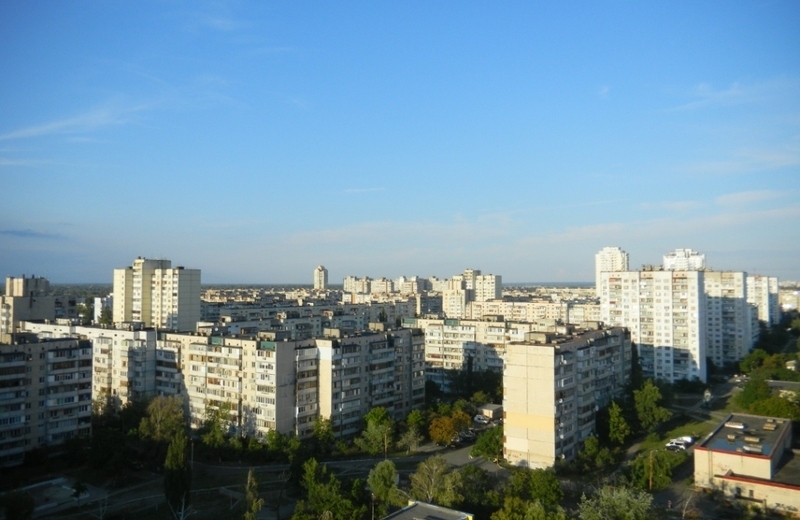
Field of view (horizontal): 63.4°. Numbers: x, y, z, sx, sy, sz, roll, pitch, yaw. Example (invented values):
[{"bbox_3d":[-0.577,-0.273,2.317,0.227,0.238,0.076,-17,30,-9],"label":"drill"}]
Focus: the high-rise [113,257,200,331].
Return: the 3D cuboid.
[{"bbox_3d":[-115.600,25.529,307.622,35.000,53.000,21.000,-1,-2,32],"label":"high-rise"}]

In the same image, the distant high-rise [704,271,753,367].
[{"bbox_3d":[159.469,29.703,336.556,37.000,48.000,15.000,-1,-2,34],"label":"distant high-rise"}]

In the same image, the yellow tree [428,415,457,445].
[{"bbox_3d":[11.181,44.752,172.506,6.600,7.200,6.600,0,-2,0],"label":"yellow tree"}]

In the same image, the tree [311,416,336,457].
[{"bbox_3d":[-18.283,42.356,155.803,6.254,9.282,6.066,0,-2,0],"label":"tree"}]

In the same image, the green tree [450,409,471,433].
[{"bbox_3d":[16.617,44.520,177.847,5.328,6.821,5.062,0,-2,0],"label":"green tree"}]

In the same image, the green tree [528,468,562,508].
[{"bbox_3d":[27.371,42.924,121.889,5.700,7.300,5.700,0,-2,0],"label":"green tree"}]

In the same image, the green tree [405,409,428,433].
[{"bbox_3d":[4.368,43.442,171.425,6.088,8.148,5.905,0,-2,0],"label":"green tree"}]

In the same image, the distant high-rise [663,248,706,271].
[{"bbox_3d":[273.500,26.235,622.472,36.000,72.500,25.000,-1,-2,32],"label":"distant high-rise"}]

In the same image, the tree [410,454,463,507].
[{"bbox_3d":[6.500,40.928,118.656,8.824,10.070,8.383,0,-2,0],"label":"tree"}]

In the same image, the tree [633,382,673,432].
[{"bbox_3d":[69.627,40.697,177.974,9.618,14.470,9.137,0,-2,0],"label":"tree"}]

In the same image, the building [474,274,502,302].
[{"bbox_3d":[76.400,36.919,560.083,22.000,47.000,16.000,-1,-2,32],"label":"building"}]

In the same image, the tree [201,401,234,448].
[{"bbox_3d":[-47.567,42.691,168.817,7.600,11.300,7.600,0,-2,0],"label":"tree"}]

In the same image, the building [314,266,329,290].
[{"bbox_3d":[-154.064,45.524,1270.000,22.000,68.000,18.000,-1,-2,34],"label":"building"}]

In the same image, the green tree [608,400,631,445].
[{"bbox_3d":[56.244,41.935,165.998,5.468,11.202,5.195,0,-2,0],"label":"green tree"}]

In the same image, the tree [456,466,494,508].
[{"bbox_3d":[13.792,42.063,119.925,6.465,7.885,6.141,0,-2,0],"label":"tree"}]

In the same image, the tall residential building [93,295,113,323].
[{"bbox_3d":[-252.211,46.696,562.248,12.000,28.000,24.000,-1,-2,32],"label":"tall residential building"}]

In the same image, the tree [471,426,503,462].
[{"bbox_3d":[20.862,44.272,156.241,7.200,7.000,7.200,0,-2,0],"label":"tree"}]

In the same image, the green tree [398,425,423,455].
[{"bbox_3d":[2.690,43.686,158.380,5.870,6.795,5.694,0,-2,0],"label":"green tree"}]

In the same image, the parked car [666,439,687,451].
[{"bbox_3d":[69.744,46.697,163.249,4.400,1.500,1.780,-1,-2,32],"label":"parked car"}]

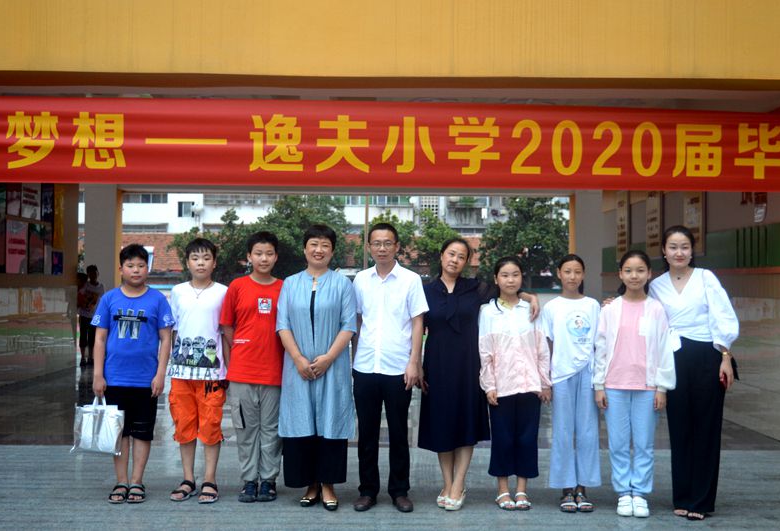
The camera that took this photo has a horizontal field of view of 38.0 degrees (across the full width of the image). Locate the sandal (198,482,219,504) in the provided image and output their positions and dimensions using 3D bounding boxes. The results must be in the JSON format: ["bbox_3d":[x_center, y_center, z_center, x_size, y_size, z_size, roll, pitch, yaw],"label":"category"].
[{"bbox_3d":[-1.107,1.394,6.960,0.105,0.092,0.250,1,-1,-6],"label":"sandal"}]

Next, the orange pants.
[{"bbox_3d":[-1.169,0.865,6.870,0.345,0.436,0.270,0,-1,-3],"label":"orange pants"}]

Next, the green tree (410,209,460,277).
[{"bbox_3d":[2.121,-0.236,50.030,2.700,4.562,2.700,1,-1,0],"label":"green tree"}]

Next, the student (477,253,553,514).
[{"bbox_3d":[0.734,0.684,6.668,0.424,1.474,0.290,0,-1,3],"label":"student"}]

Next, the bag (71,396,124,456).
[{"bbox_3d":[-1.721,0.948,6.660,0.316,0.348,0.100,1,-1,-7],"label":"bag"}]

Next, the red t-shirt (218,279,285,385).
[{"bbox_3d":[-0.796,0.397,6.850,0.451,0.662,0.270,0,-1,-3],"label":"red t-shirt"}]

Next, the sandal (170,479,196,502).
[{"bbox_3d":[-1.260,1.362,6.864,0.097,0.090,0.250,0,-1,12],"label":"sandal"}]

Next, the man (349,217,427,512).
[{"bbox_3d":[0.005,0.597,6.797,0.460,1.703,0.300,1,-1,0],"label":"man"}]

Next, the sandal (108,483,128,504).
[{"bbox_3d":[-1.657,1.388,6.921,0.102,0.092,0.250,1,-1,-5],"label":"sandal"}]

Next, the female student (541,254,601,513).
[{"bbox_3d":[1.092,0.697,6.809,0.350,1.525,0.270,1,-1,1],"label":"female student"}]

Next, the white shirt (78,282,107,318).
[{"bbox_3d":[-4.413,0.505,16.800,0.423,0.556,0.250,0,-1,-3],"label":"white shirt"}]

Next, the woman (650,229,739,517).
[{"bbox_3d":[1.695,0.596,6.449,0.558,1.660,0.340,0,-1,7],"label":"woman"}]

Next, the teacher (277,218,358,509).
[{"bbox_3d":[-0.433,0.585,6.670,0.471,1.653,0.360,0,-1,-3],"label":"teacher"}]

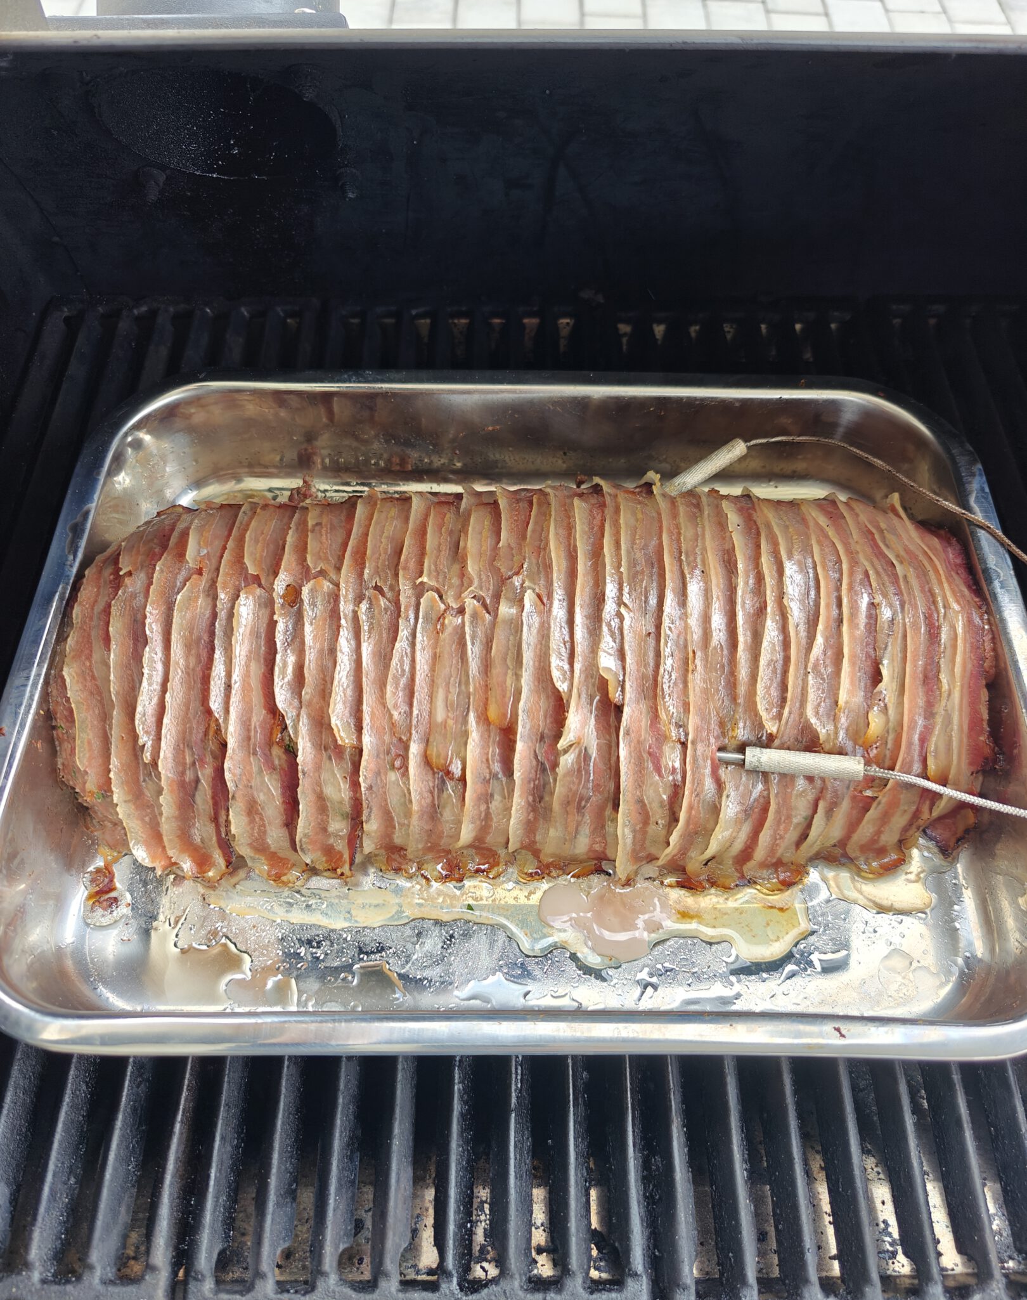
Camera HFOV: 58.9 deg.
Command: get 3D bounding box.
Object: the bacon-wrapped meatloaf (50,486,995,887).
[{"bbox_3d":[0.004,-0.005,0.363,0.351,0.083,0.171,0,60,0],"label":"bacon-wrapped meatloaf"}]

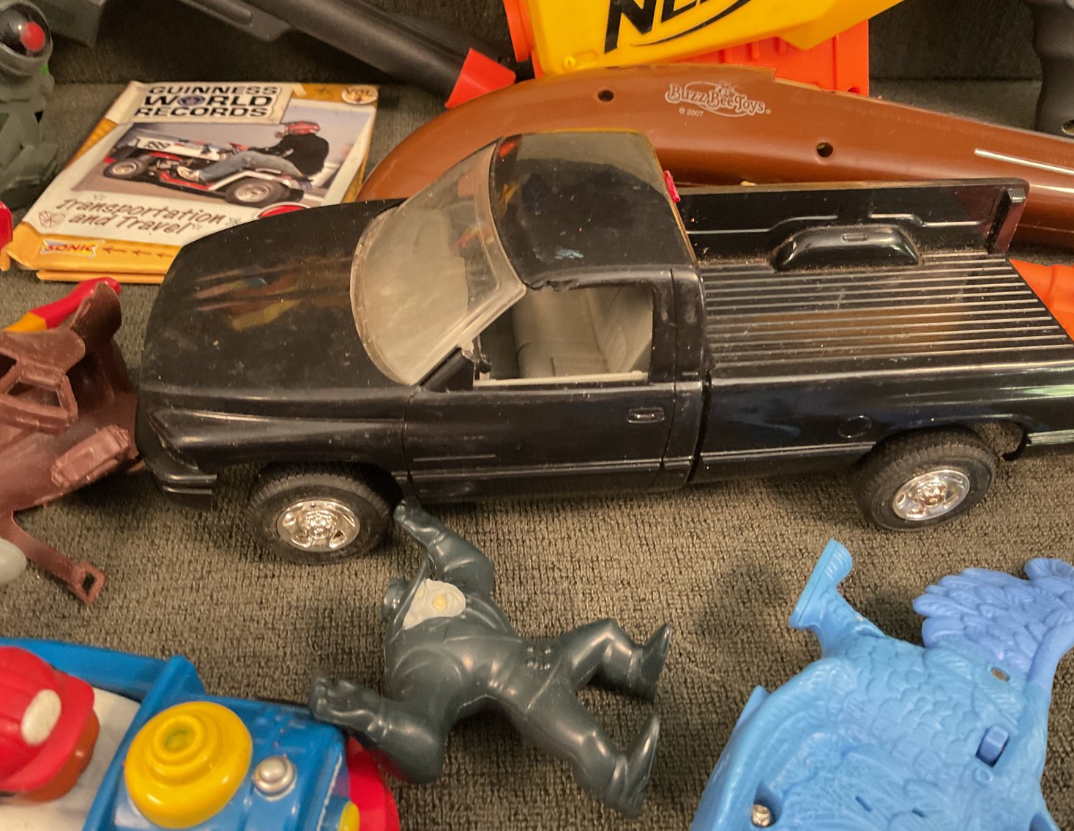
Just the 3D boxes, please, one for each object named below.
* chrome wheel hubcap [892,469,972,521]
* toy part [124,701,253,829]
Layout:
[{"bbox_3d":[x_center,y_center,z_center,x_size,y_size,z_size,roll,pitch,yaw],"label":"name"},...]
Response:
[{"bbox_3d":[0.093,0.019,0.218,0.018,0.018,0.004,-3,44,-3],"label":"chrome wheel hubcap"},{"bbox_3d":[-0.057,0.056,0.151,0.020,0.013,0.020,-3,44,-3],"label":"toy part"}]

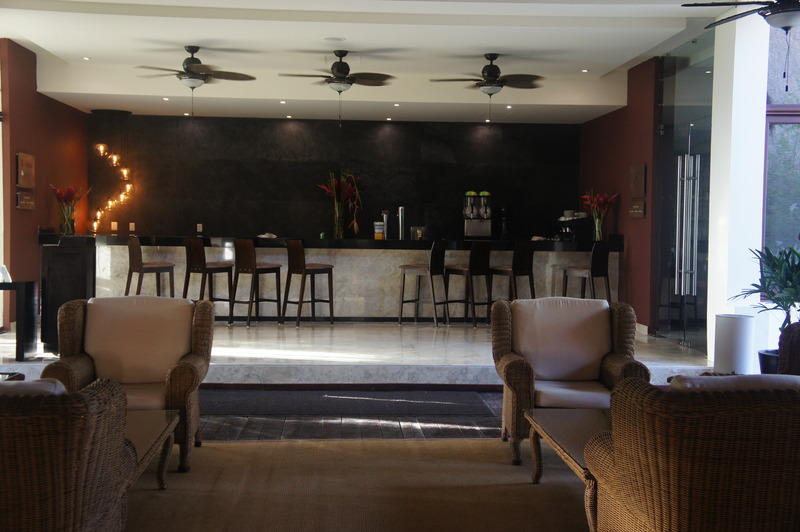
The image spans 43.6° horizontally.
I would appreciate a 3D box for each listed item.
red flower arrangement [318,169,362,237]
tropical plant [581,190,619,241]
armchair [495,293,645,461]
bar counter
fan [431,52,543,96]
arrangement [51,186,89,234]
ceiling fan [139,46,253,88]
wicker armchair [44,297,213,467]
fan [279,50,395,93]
[{"bbox_3d":[-0.785,-0.785,13.043,0.550,0.870,0.450,1,3,-3],"label":"red flower arrangement"},{"bbox_3d":[2.653,-0.634,13.254,0.498,0.650,0.450,1,3,-3],"label":"tropical plant"},{"bbox_3d":[1.048,0.718,6.421,0.920,0.970,0.820,1,3,-3],"label":"armchair"},{"bbox_3d":[-0.837,0.177,13.129,7.426,1.061,0.750,1,3,-3],"label":"bar counter"},{"bbox_3d":[1.001,-2.098,10.993,1.360,0.464,1.360,1,3,-3],"label":"fan"},{"bbox_3d":[-4.234,-0.717,12.840,0.511,0.650,0.450,1,3,-3],"label":"arrangement"},{"bbox_3d":[-2.232,-2.145,10.799,1.360,0.450,1.360,1,3,-3],"label":"ceiling fan"},{"bbox_3d":[-1.602,0.693,6.116,0.920,0.970,0.820,1,3,0],"label":"wicker armchair"},{"bbox_3d":[-0.649,-2.118,10.894,1.360,0.449,1.360,1,3,-3],"label":"fan"}]

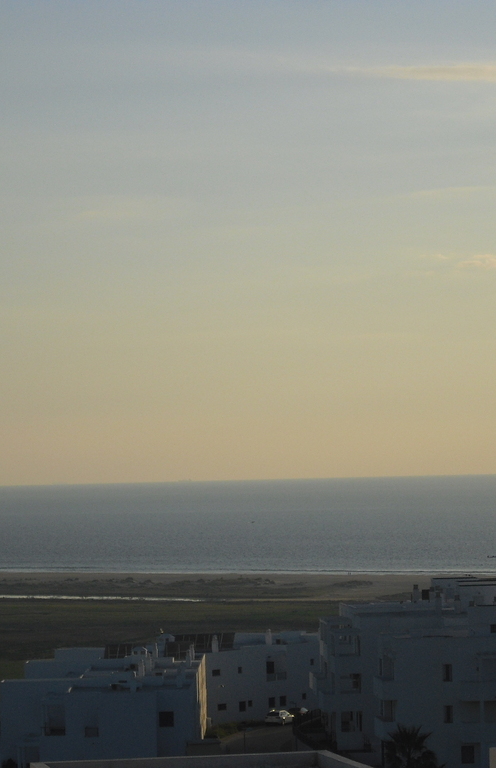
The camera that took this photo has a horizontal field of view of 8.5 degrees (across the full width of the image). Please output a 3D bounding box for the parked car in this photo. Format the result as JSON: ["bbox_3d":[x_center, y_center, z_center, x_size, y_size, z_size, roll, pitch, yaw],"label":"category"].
[{"bbox_3d":[3.297,33.542,337.000,1.760,1.460,4.200,-2,-2,24],"label":"parked car"}]

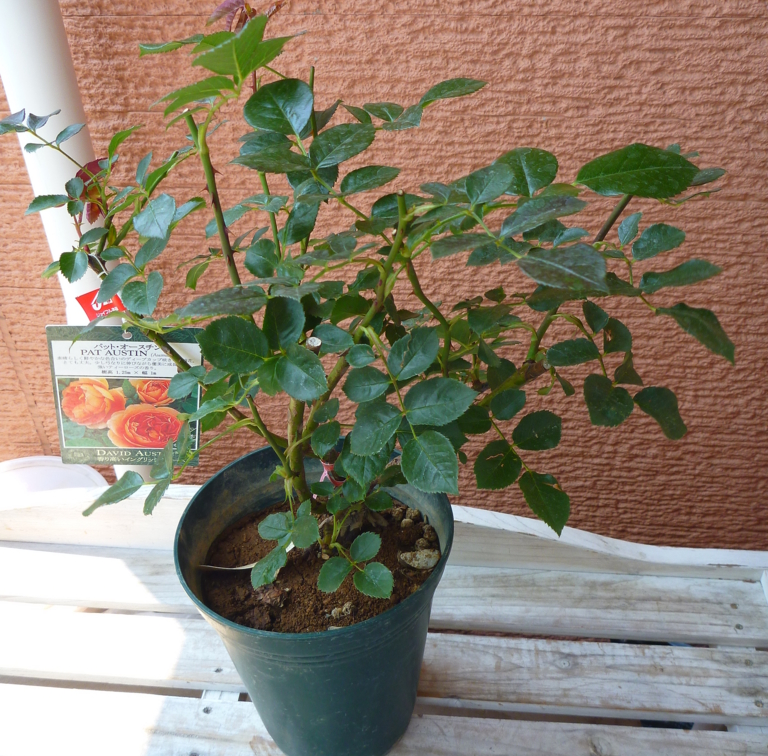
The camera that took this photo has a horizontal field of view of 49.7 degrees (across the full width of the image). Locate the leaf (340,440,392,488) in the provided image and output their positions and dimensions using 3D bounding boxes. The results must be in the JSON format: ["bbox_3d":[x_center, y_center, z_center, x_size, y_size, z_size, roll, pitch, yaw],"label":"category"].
[{"bbox_3d":[-0.012,0.054,0.537,0.032,0.036,0.010,6,9,-1],"label":"leaf"}]

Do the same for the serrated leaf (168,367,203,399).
[{"bbox_3d":[-0.126,0.005,0.521,0.023,0.005,0.020,-37,77,-17],"label":"serrated leaf"}]

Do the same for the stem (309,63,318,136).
[{"bbox_3d":[-0.036,-0.141,0.425,0.003,0.037,0.003,3,36,5],"label":"stem"}]

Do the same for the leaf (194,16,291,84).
[{"bbox_3d":[-0.065,-0.147,0.375,0.044,0.011,0.030,-5,74,6],"label":"leaf"}]

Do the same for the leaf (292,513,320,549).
[{"bbox_3d":[-0.052,0.103,0.562,0.024,0.008,0.023,11,69,-25],"label":"leaf"}]

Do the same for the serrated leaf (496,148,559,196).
[{"bbox_3d":[0.078,-0.112,0.452,0.035,0.008,0.044,-7,50,2],"label":"serrated leaf"}]

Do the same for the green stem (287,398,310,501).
[{"bbox_3d":[-0.059,0.051,0.575,0.011,0.090,0.010,-3,34,-1],"label":"green stem"}]

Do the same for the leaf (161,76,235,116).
[{"bbox_3d":[-0.093,-0.141,0.415,0.038,0.010,0.021,-24,47,0],"label":"leaf"}]

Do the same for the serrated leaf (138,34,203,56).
[{"bbox_3d":[-0.106,-0.165,0.410,0.032,0.009,0.016,-9,35,-7],"label":"serrated leaf"}]

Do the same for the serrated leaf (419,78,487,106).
[{"bbox_3d":[0.035,-0.145,0.421,0.036,0.005,0.021,-15,42,15],"label":"serrated leaf"}]

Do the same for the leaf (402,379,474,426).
[{"bbox_3d":[0.033,0.014,0.469,0.043,0.006,0.028,-16,70,-6],"label":"leaf"}]

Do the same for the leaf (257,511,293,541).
[{"bbox_3d":[-0.074,0.101,0.567,0.024,0.005,0.021,11,54,11],"label":"leaf"}]

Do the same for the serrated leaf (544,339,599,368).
[{"bbox_3d":[0.119,-0.016,0.522,0.035,0.007,0.024,2,47,-9],"label":"serrated leaf"}]

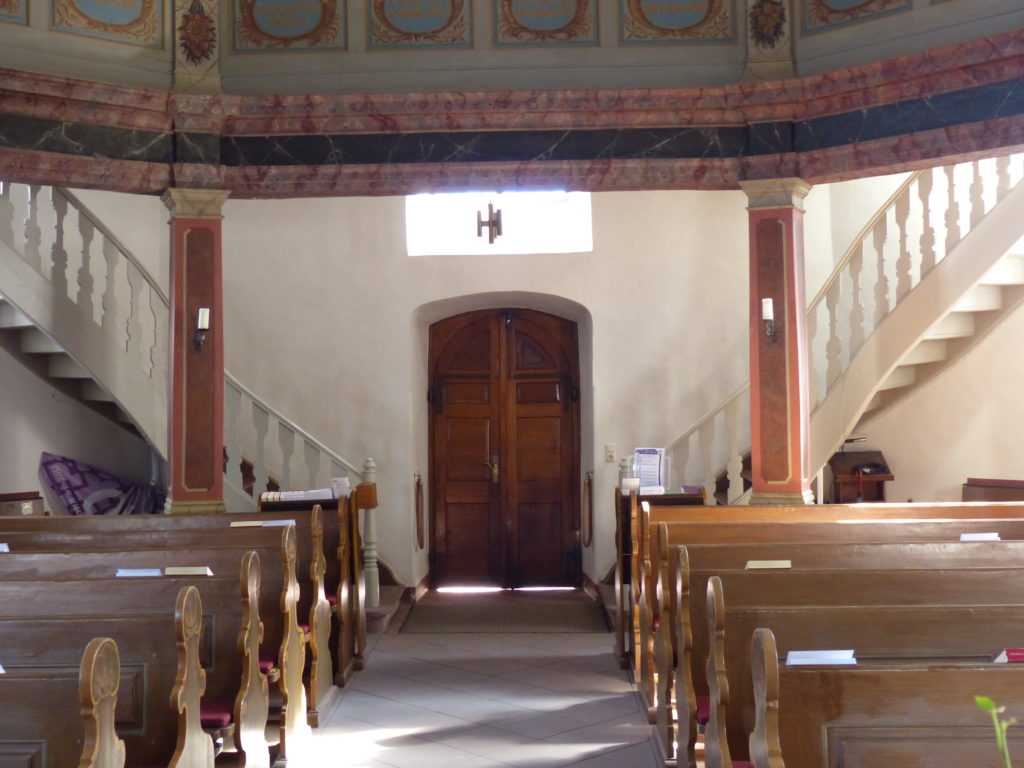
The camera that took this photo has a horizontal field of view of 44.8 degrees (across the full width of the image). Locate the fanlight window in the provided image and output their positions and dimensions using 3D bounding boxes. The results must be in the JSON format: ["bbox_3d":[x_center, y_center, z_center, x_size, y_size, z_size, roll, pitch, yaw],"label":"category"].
[{"bbox_3d":[-0.105,-1.370,10.380,1.540,0.600,0.150,-1,0,1],"label":"fanlight window"}]

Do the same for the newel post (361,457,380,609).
[{"bbox_3d":[-1.044,1.103,9.200,0.135,1.120,0.135,-1,0,1],"label":"newel post"}]

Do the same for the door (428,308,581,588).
[{"bbox_3d":[-0.061,0.563,10.820,1.330,2.440,0.120,-1,0,1],"label":"door"}]

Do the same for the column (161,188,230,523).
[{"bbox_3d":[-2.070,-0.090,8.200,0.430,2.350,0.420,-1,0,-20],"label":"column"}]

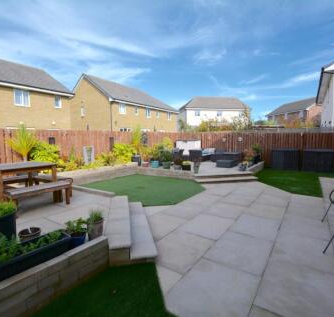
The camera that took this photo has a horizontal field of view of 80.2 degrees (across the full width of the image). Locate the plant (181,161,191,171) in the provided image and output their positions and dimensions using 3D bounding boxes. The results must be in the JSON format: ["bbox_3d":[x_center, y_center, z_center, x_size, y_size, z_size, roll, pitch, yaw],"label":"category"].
[{"bbox_3d":[0.875,0.314,8.900,0.430,0.450,0.420,-2,4,0],"label":"plant"}]

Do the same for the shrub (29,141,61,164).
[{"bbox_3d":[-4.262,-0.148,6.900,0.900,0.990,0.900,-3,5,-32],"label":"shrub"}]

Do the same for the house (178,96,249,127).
[{"bbox_3d":[8.653,-8.415,40.395,12.000,8.200,7.800,-2,4,-10],"label":"house"}]

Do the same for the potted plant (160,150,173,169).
[{"bbox_3d":[-0.024,0.048,9.600,0.660,0.860,0.640,-2,4,0],"label":"potted plant"}]

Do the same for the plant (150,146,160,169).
[{"bbox_3d":[-0.633,-0.051,10.050,0.500,1.100,0.500,-2,4,0],"label":"plant"}]

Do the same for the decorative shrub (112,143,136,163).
[{"bbox_3d":[-2.150,-0.247,9.800,1.150,1.090,1.000,-2,4,-12],"label":"decorative shrub"}]

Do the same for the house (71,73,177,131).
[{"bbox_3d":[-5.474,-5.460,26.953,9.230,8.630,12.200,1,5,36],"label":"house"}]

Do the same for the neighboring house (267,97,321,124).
[{"bbox_3d":[30.577,-9.555,45.755,9.000,8.500,9.900,-3,4,-22],"label":"neighboring house"}]

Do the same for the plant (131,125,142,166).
[{"bbox_3d":[-1.630,-0.695,10.600,0.550,2.200,0.550,-2,4,0],"label":"plant"}]

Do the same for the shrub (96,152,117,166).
[{"bbox_3d":[-2.898,0.048,9.500,1.030,0.680,0.850,-2,4,0],"label":"shrub"}]

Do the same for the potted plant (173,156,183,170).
[{"bbox_3d":[0.528,0.230,9.100,0.460,0.640,0.450,-2,4,0],"label":"potted plant"}]

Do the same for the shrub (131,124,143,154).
[{"bbox_3d":[-1.562,-0.913,10.500,0.600,1.770,0.600,-2,4,-8],"label":"shrub"}]

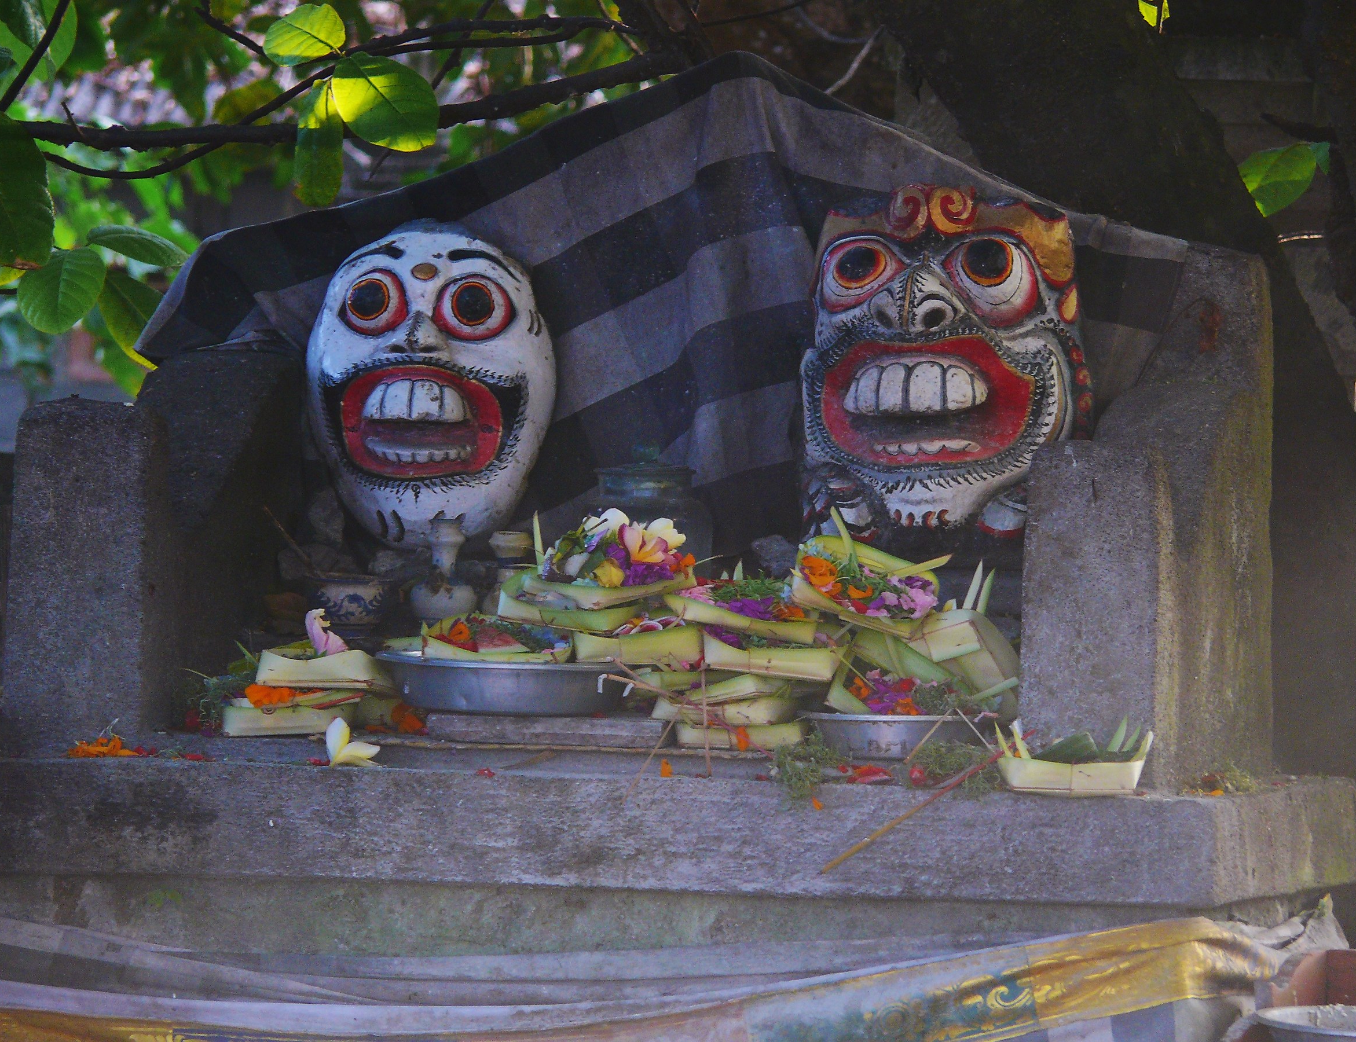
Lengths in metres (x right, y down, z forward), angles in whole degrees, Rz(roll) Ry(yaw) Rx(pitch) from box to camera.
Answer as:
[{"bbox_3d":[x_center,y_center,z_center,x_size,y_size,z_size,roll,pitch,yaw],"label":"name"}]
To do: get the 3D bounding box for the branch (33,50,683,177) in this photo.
[{"bbox_3d":[-0.276,-0.352,13.050,0.555,0.105,0.110,0,4,0],"label":"branch"}]

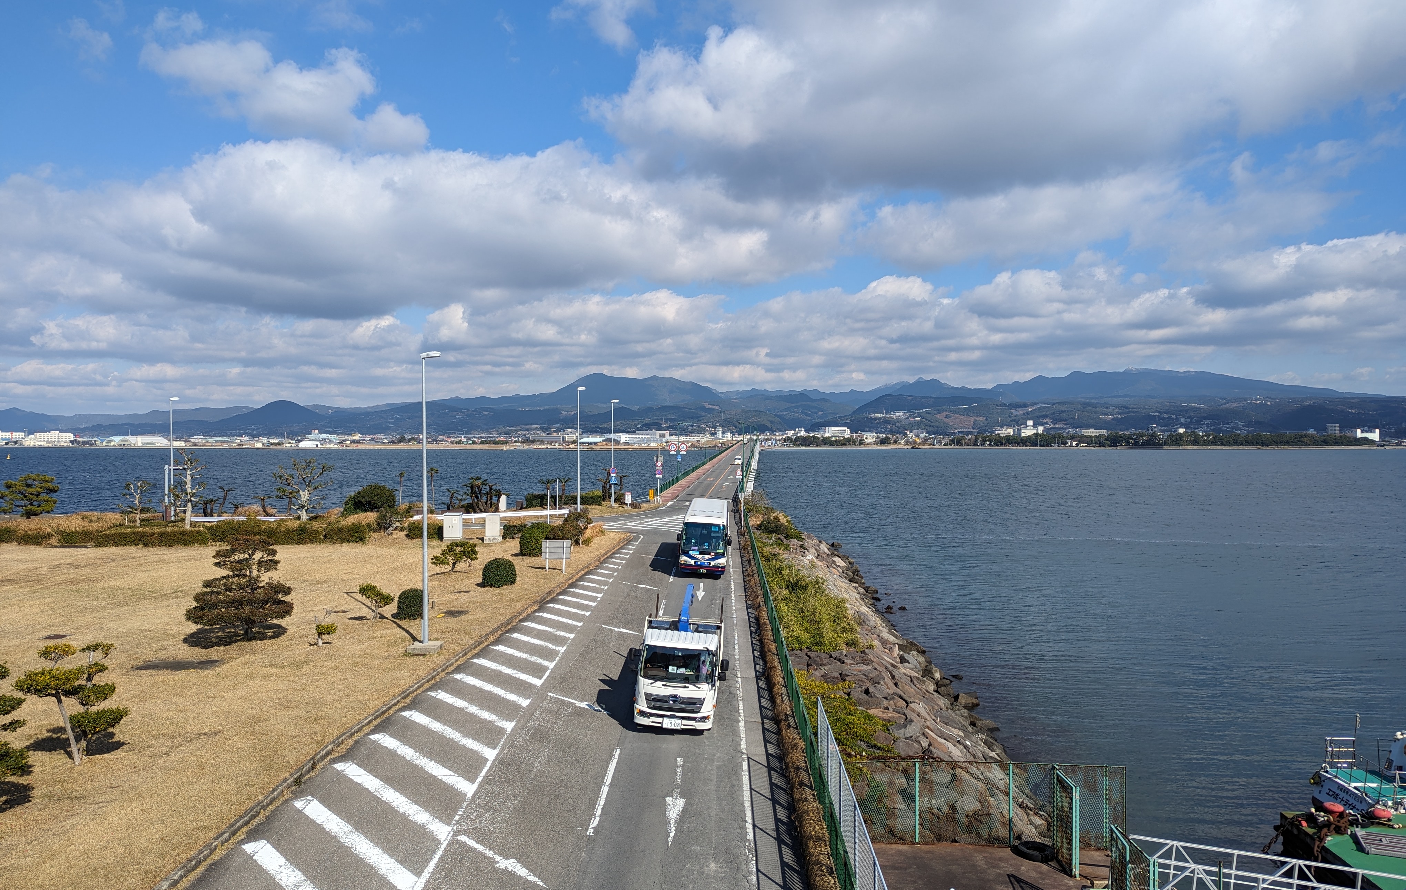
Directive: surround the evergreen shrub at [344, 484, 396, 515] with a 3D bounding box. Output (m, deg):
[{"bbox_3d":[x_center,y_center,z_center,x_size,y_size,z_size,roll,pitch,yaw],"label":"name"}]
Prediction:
[{"bbox_3d":[-30.000,5.030,88.000,4.600,3.000,4.000,0,0,0],"label":"evergreen shrub"}]

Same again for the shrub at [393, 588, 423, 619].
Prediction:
[{"bbox_3d":[-11.932,6.581,40.200,1.250,1.170,1.250,0,0,0],"label":"shrub"}]

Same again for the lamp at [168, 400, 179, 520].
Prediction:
[{"bbox_3d":[-44.862,1.214,83.000,0.800,10.450,0.350,0,0,2],"label":"lamp"}]

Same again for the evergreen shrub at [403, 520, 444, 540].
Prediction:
[{"bbox_3d":[-19.947,6.126,69.800,2.750,1.200,1.500,0,0,0],"label":"evergreen shrub"}]

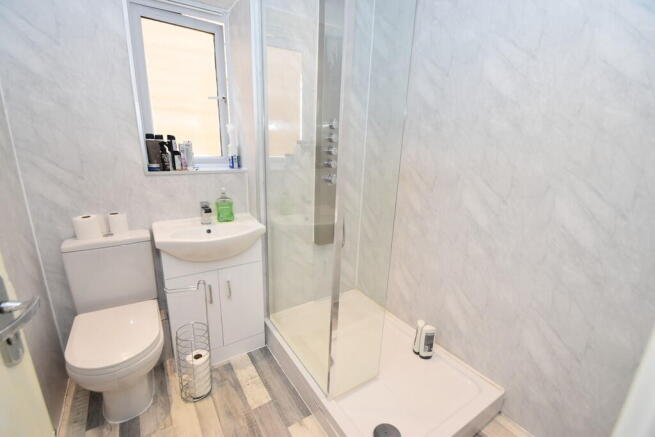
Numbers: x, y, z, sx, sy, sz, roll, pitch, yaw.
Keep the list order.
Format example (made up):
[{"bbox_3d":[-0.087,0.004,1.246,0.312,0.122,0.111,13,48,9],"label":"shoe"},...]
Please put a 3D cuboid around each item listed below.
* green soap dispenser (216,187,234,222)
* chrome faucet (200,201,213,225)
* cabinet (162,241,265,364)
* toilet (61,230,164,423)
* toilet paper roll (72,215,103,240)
[{"bbox_3d":[-0.664,-0.086,1.778,0.095,0.215,0.055,-5,16,-25],"label":"green soap dispenser"},{"bbox_3d":[-0.737,-0.026,1.673,0.050,0.145,0.138,-7,17,-33],"label":"chrome faucet"},{"bbox_3d":[-0.739,0.475,1.771,0.524,0.767,0.398,-7,17,-33],"label":"cabinet"},{"bbox_3d":[-1.064,0.544,1.392,0.361,0.796,0.679,-7,17,-33],"label":"toilet"},{"bbox_3d":[-1.299,0.052,1.472,0.106,0.103,0.106,-7,17,-33],"label":"toilet paper roll"}]

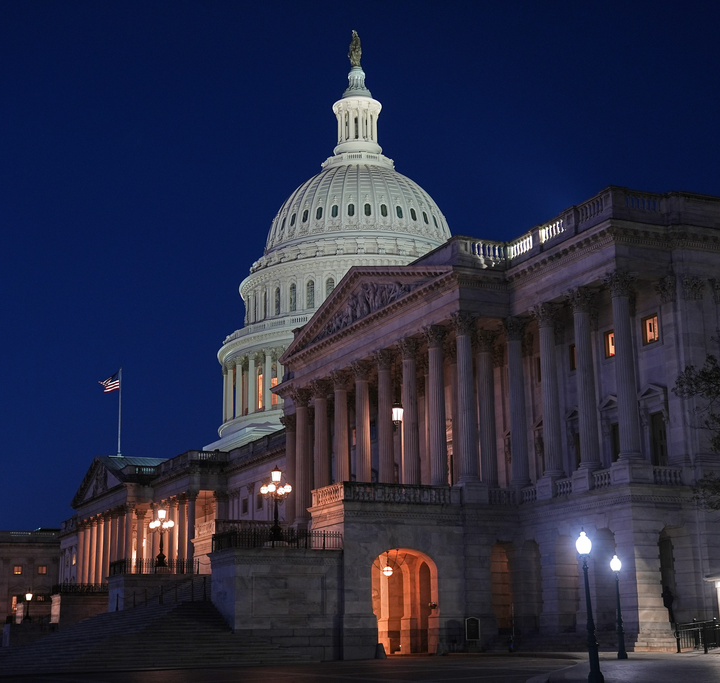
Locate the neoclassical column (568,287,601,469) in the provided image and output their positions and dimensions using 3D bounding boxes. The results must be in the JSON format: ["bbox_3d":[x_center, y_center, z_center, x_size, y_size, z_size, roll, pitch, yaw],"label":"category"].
[{"bbox_3d":[11.466,1.942,66.391,1.250,9.250,1.250,-1,-14,0],"label":"neoclassical column"}]

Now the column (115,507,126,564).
[{"bbox_3d":[-27.640,23.656,151.607,1.040,9.182,1.040,6,-15,-26],"label":"column"}]

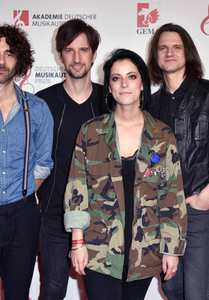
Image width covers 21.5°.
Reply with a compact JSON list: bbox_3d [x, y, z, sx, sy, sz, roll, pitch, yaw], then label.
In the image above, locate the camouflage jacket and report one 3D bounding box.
[{"bbox_3d":[0.088,0.185,2.380,0.530,0.720,0.310,0,6,-1],"label":"camouflage jacket"}]

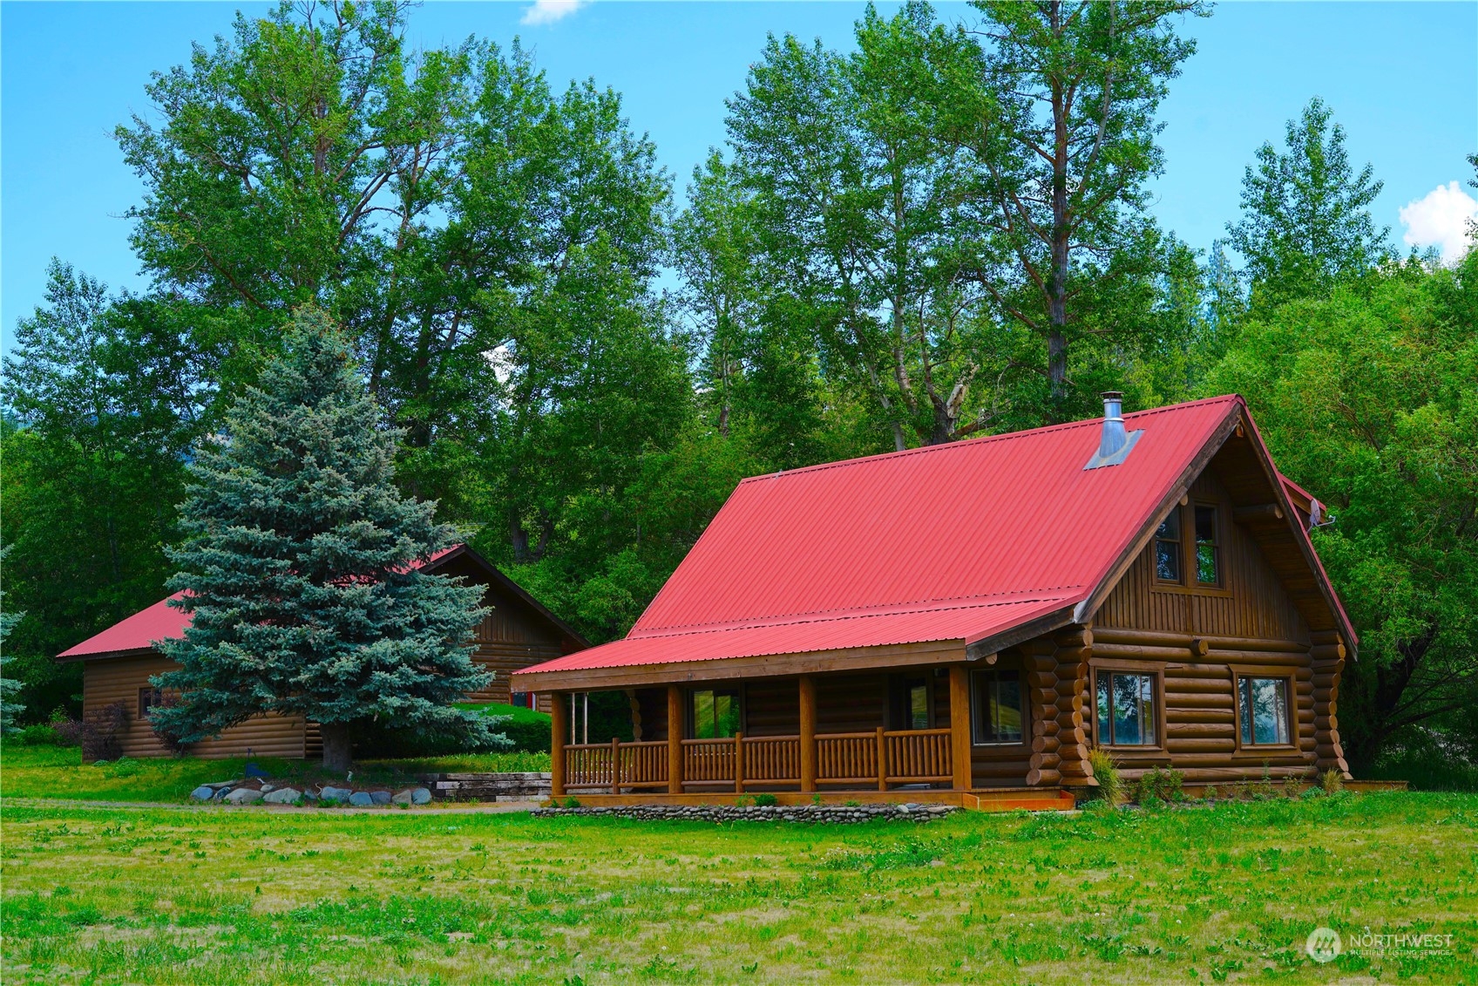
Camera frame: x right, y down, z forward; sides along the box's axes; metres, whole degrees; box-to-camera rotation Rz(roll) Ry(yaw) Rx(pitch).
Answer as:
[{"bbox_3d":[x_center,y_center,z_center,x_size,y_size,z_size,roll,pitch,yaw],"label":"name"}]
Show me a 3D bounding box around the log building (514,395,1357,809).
[{"bbox_3d":[3.887,2.430,41.317,12.220,7.488,13.052,7,-11,-43],"label":"log building"}]

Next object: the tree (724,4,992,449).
[{"bbox_3d":[3.820,-3.885,67.184,8.675,25.453,9.500,-1,-8,0],"label":"tree"}]

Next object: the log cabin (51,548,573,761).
[{"bbox_3d":[-12.295,4.950,59.798,13.500,5.767,9.115,-8,-11,43],"label":"log cabin"}]

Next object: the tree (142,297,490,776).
[{"bbox_3d":[-9.302,0.965,45.833,7.803,10.382,7.803,-1,-8,0],"label":"tree"}]

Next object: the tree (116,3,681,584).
[{"bbox_3d":[-11.798,-4.332,71.323,19.538,26.606,17.000,-1,-8,0],"label":"tree"}]

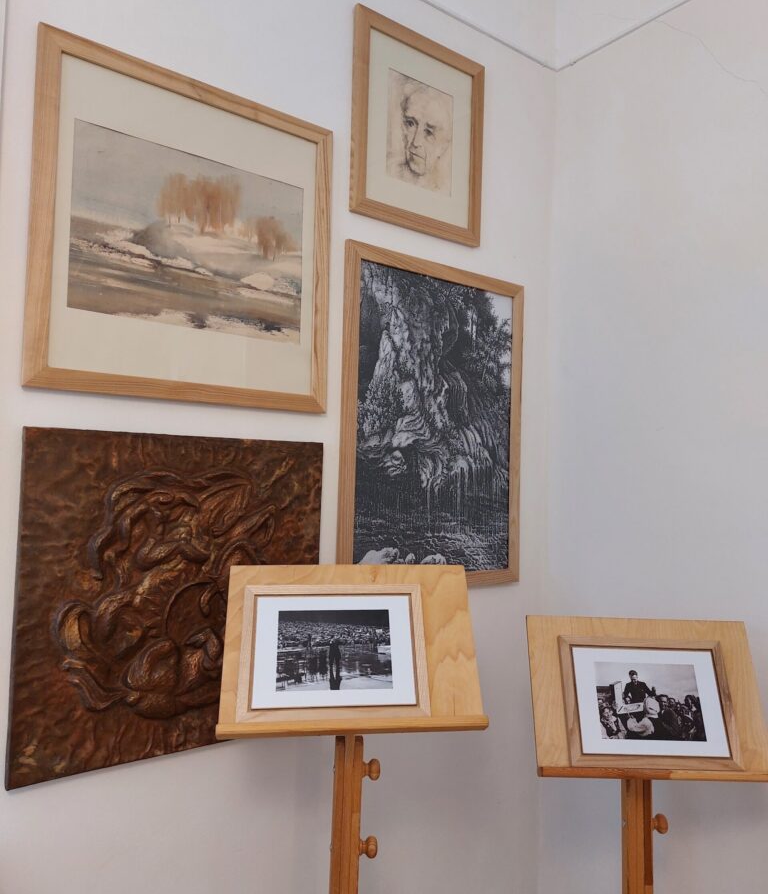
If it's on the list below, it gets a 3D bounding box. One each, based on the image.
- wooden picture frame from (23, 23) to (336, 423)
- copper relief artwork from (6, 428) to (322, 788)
[{"bbox_3d":[-0.418,-0.461,1.602,0.688,0.715,0.027,3,-2,-37],"label":"wooden picture frame"},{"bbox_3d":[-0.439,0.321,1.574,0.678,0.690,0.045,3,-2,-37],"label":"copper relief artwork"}]

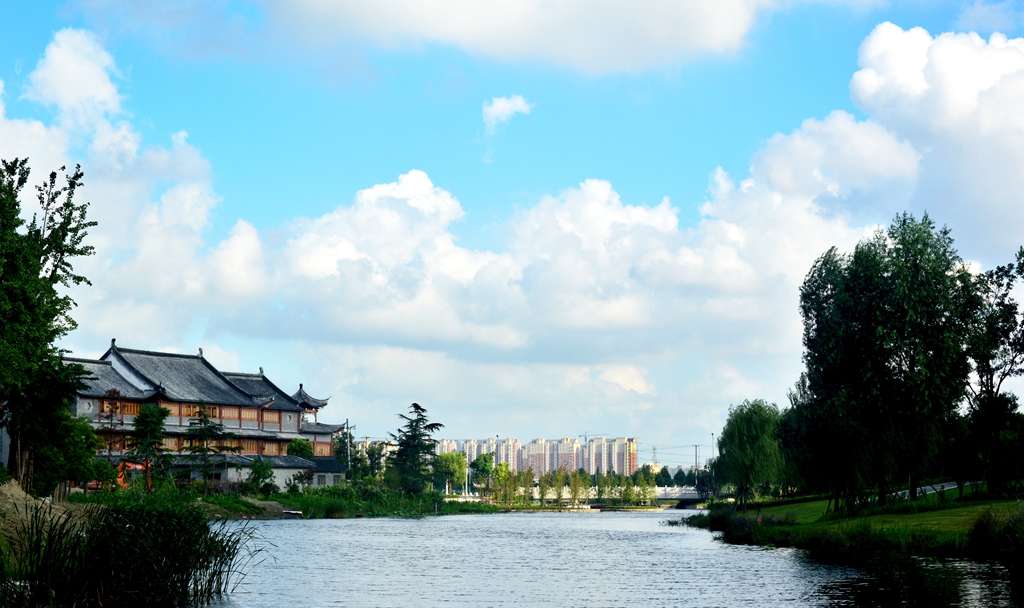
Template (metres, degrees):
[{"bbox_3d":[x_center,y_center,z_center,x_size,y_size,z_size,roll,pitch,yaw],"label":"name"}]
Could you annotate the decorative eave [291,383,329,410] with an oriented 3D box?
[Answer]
[{"bbox_3d":[-23.609,10.449,215.000,4.400,3.100,4.400,-4,-7,32],"label":"decorative eave"}]

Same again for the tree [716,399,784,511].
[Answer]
[{"bbox_3d":[16.917,10.675,135.000,4.800,7.950,4.800,0,-6,0],"label":"tree"}]

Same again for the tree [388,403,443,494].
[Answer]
[{"bbox_3d":[-9.887,14.958,195.000,5.500,9.600,5.400,0,-6,0],"label":"tree"}]

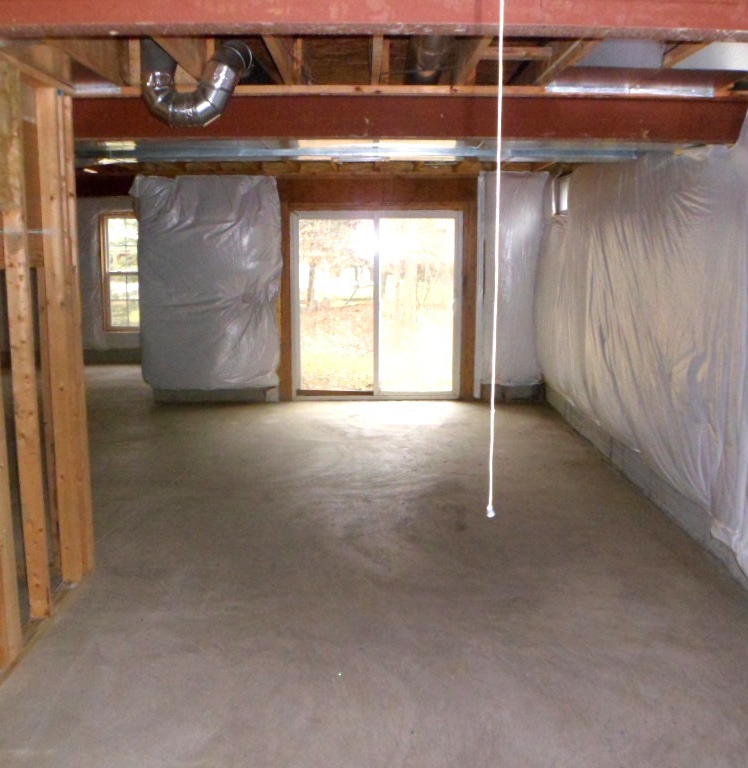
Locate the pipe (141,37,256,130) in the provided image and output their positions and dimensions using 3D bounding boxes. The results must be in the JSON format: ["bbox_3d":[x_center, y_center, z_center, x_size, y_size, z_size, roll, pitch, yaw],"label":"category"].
[{"bbox_3d":[-0.737,-1.278,3.394,0.460,0.360,0.190,0,10,0],"label":"pipe"}]

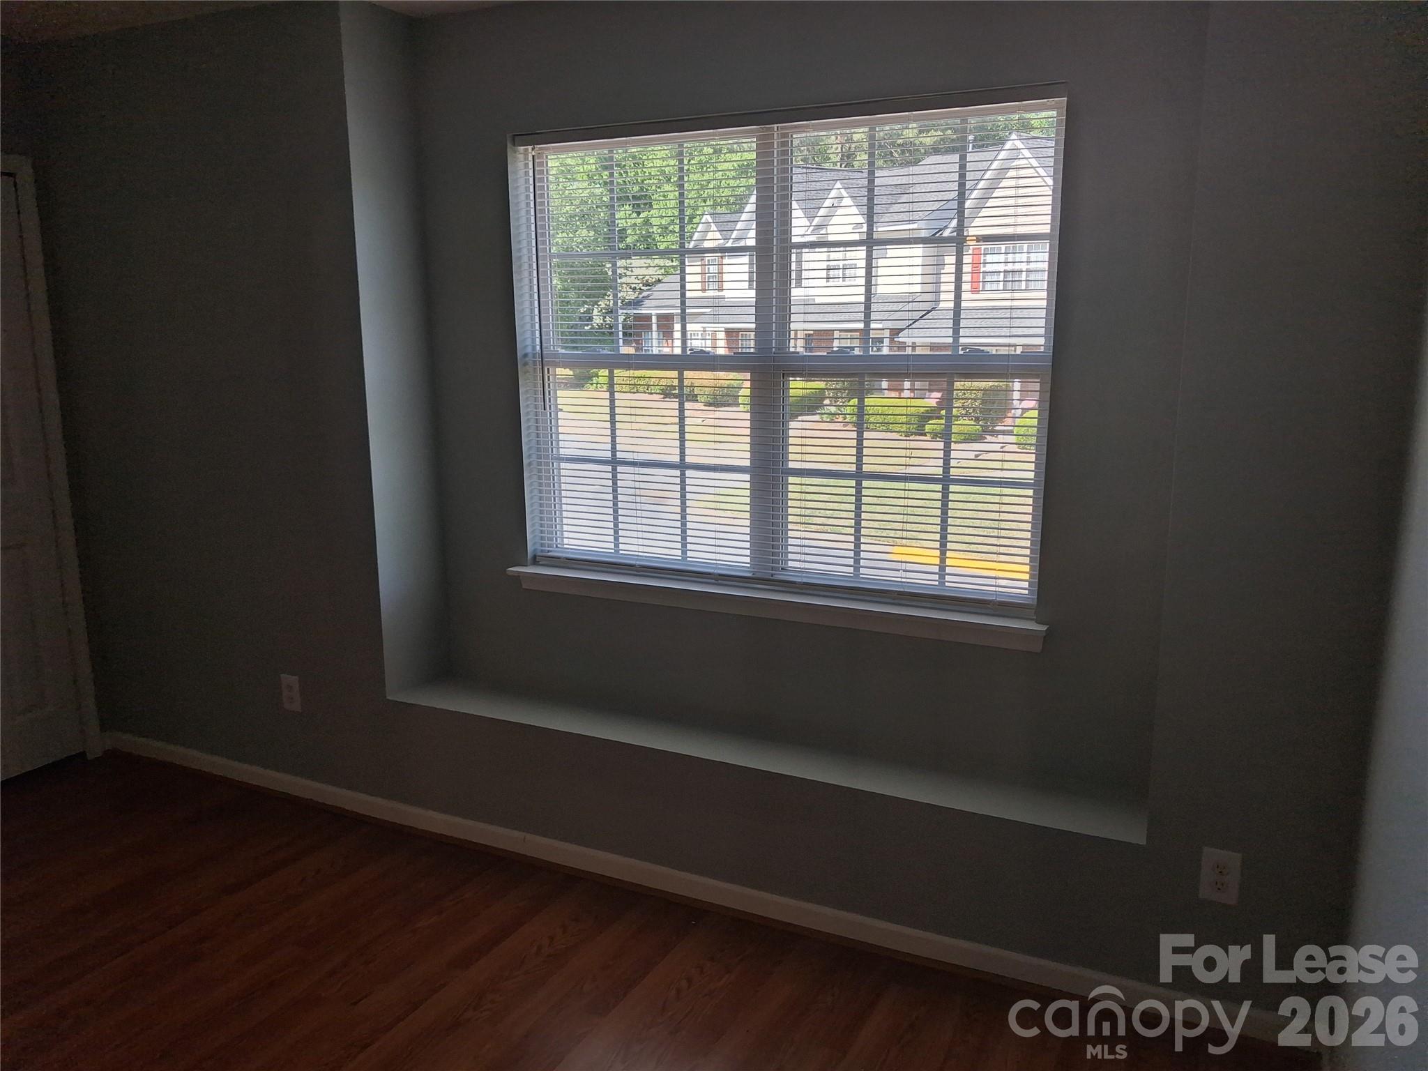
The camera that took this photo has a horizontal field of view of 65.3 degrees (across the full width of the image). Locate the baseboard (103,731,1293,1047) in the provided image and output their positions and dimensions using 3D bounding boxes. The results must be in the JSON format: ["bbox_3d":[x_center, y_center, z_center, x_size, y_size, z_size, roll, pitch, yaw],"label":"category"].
[{"bbox_3d":[-0.455,0.906,3.200,3.886,0.068,0.014,5,13,26],"label":"baseboard"}]

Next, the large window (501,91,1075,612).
[{"bbox_3d":[0.131,-0.469,3.021,1.545,1.252,0.100,5,13,26],"label":"large window"}]

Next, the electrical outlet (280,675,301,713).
[{"bbox_3d":[-1.363,0.510,3.584,0.075,0.117,0.010,5,13,26],"label":"electrical outlet"}]

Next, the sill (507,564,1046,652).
[{"bbox_3d":[0.106,0.188,3.098,1.604,0.075,0.115,5,13,26],"label":"sill"}]

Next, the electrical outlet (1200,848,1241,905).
[{"bbox_3d":[1.084,0.732,2.384,0.075,0.117,0.010,5,13,26],"label":"electrical outlet"}]

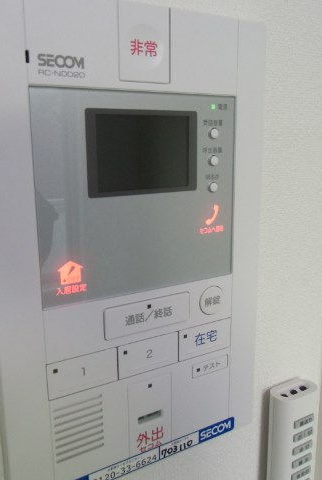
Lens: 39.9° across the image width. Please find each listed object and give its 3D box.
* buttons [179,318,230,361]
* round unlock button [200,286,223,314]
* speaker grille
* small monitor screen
[{"bbox_3d":[0.034,0.076,0.338,0.048,0.025,0.005,-8,14,-29],"label":"buttons"},{"bbox_3d":[0.039,0.046,0.333,0.023,0.023,0.005,-8,14,-29],"label":"round unlock button"},{"bbox_3d":[-0.055,0.126,0.297,0.034,0.040,0.004,-8,14,-29],"label":"speaker grille"},{"bbox_3d":[-0.010,-0.056,0.285,0.079,0.053,0.006,-8,14,-29],"label":"small monitor screen"}]

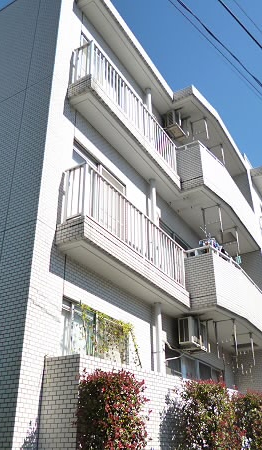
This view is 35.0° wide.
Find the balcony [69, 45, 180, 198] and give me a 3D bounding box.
[{"bbox_3d":[0.048,-2.020,8.721,0.490,1.250,3.590,-16,-33,27],"label":"balcony"}]

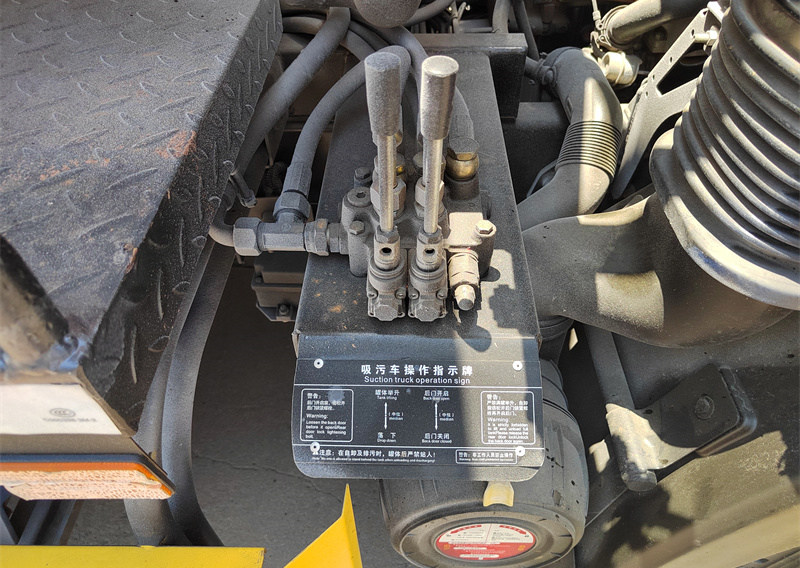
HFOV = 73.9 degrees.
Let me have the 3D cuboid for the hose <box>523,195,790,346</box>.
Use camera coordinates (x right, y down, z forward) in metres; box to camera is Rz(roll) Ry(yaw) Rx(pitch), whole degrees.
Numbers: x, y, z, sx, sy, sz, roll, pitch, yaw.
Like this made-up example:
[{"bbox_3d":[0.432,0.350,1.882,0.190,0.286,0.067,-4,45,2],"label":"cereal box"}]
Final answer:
[{"bbox_3d":[0.300,-0.025,0.650,0.310,0.170,0.180,1,46,1],"label":"hose"}]

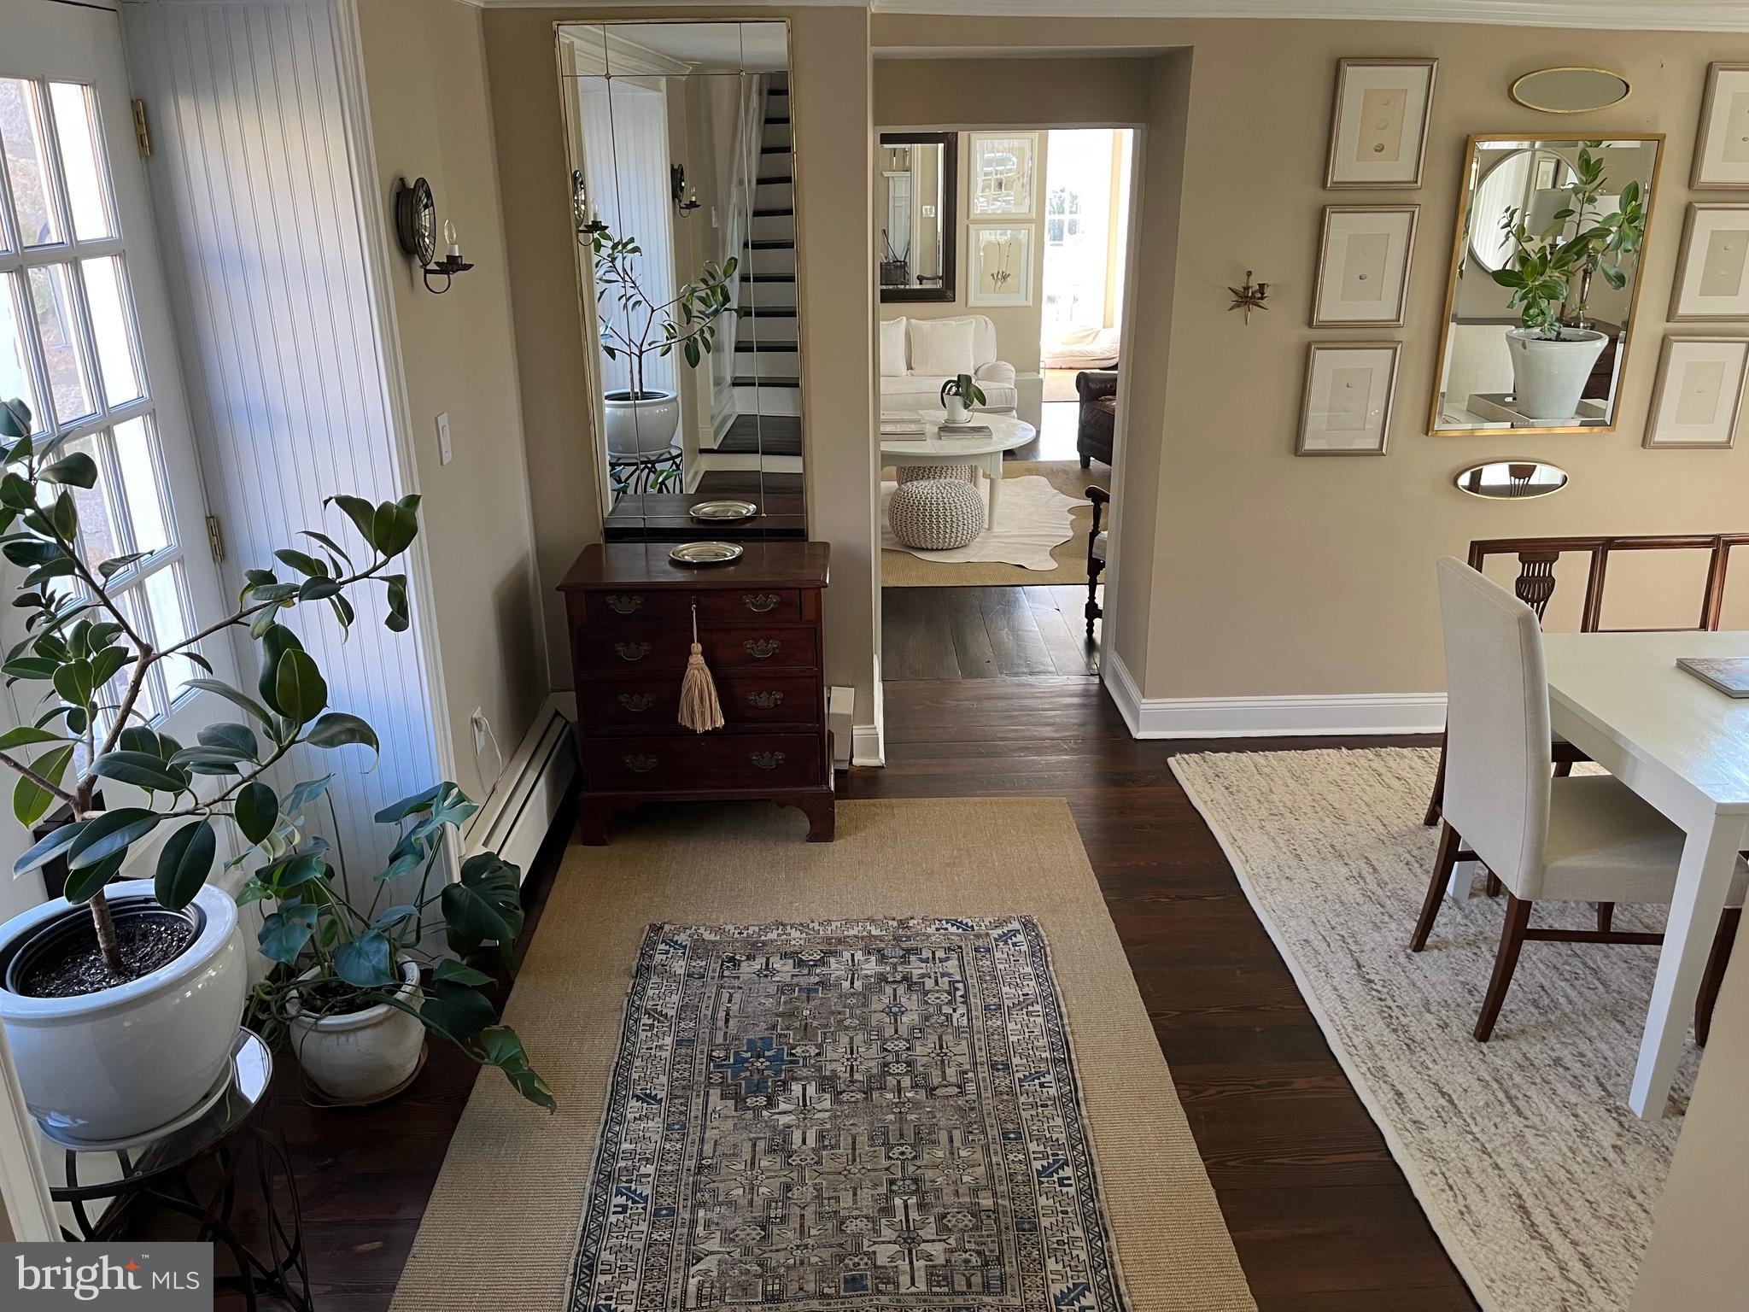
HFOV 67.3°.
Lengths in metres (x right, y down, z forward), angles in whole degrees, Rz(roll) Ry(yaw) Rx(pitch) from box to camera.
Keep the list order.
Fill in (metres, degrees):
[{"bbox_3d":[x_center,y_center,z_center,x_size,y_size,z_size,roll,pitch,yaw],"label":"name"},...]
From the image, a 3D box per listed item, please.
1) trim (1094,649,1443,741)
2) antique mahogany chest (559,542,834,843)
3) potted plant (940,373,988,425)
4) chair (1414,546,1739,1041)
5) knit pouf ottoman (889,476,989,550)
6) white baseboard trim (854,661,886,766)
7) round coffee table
[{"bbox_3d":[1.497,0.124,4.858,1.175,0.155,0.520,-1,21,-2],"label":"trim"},{"bbox_3d":[-0.505,0.106,3.978,0.762,0.802,0.450,-1,21,-2],"label":"antique mahogany chest"},{"bbox_3d":[0.513,-1.481,7.612,0.270,0.270,0.230,-1,21,-2],"label":"potted plant"},{"bbox_3d":[1.642,0.330,3.050,0.620,1.025,0.480,-1,21,-2],"label":"chair"},{"bbox_3d":[0.328,-0.735,6.845,0.504,0.350,0.505,-1,21,-2],"label":"knit pouf ottoman"},{"bbox_3d":[-0.027,0.181,4.719,0.108,0.155,0.690,-1,21,-2],"label":"white baseboard trim"},{"bbox_3d":[0.287,-1.059,7.547,1.270,0.475,1.270,-1,21,-2],"label":"round coffee table"}]

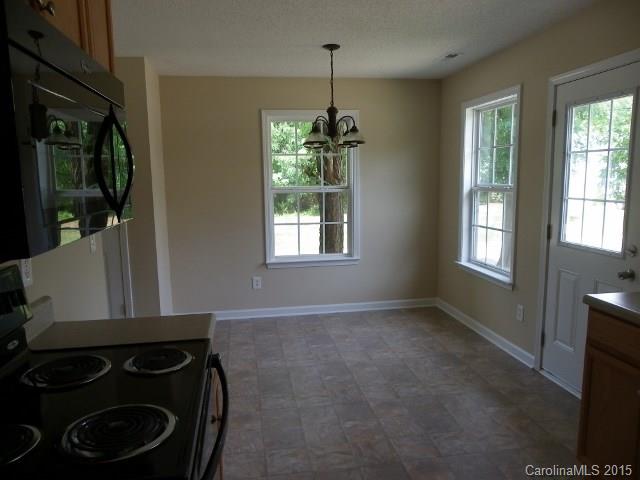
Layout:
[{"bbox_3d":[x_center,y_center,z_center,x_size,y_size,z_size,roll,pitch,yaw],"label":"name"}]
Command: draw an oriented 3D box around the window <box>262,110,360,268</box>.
[{"bbox_3d":[-0.077,-0.527,5.028,0.995,1.602,0.110,-2,8,-9],"label":"window"}]

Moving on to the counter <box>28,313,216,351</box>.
[{"bbox_3d":[-0.713,0.352,1.757,0.635,0.040,0.318,-2,8,-9],"label":"counter"}]

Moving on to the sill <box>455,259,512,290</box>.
[{"bbox_3d":[1.491,0.309,4.333,0.110,0.063,1.010,-2,8,-9],"label":"sill"}]

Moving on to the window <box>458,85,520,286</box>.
[{"bbox_3d":[1.494,-0.461,4.227,0.110,1.577,0.975,-2,8,-9],"label":"window"}]

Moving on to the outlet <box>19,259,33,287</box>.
[{"bbox_3d":[-1.031,0.103,1.696,0.010,0.116,0.076,-2,8,-9],"label":"outlet"}]

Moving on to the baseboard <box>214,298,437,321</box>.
[{"bbox_3d":[-0.037,0.751,5.155,2.748,0.091,0.015,-2,8,-9],"label":"baseboard"}]

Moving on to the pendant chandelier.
[{"bbox_3d":[0.109,-1.093,3.709,0.490,0.761,0.490,-2,8,-9],"label":"pendant chandelier"}]

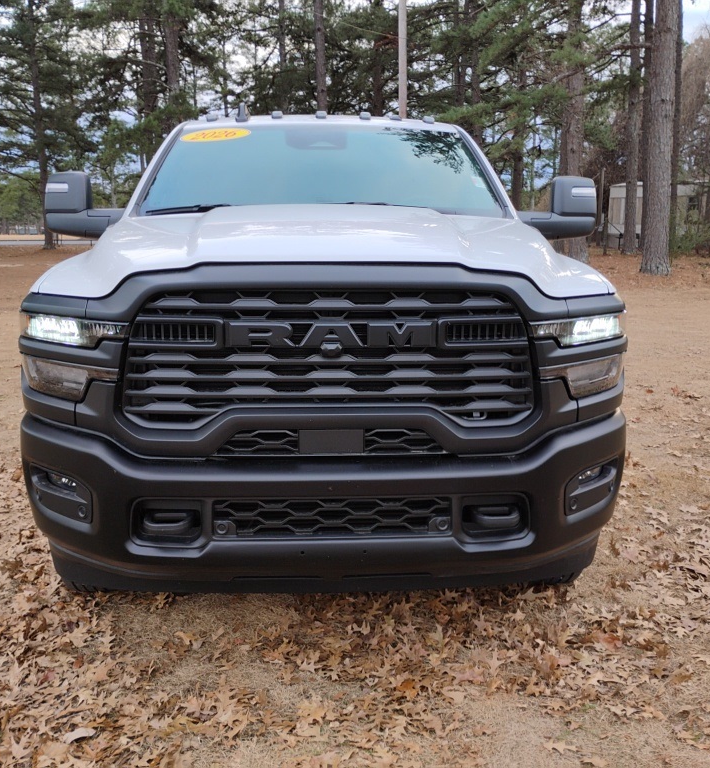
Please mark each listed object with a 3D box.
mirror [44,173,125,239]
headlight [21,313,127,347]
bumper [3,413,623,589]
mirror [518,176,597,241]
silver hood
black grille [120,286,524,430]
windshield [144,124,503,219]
[{"bbox_3d":[-1.282,-0.853,3.932,0.400,0.330,0.220,-1,11,-3],"label":"mirror"},{"bbox_3d":[-0.901,-0.177,2.696,0.390,0.110,0.250,-1,11,-3],"label":"headlight"},{"bbox_3d":[-0.078,0.358,2.771,2.030,0.500,0.500,-1,11,-3],"label":"bumper"},{"bbox_3d":[0.986,-0.857,4.044,0.400,0.330,0.220,-1,11,-3],"label":"mirror"},{"bbox_3d":[-0.100,-0.504,3.049,1.880,0.310,1.200,-1,11,-3],"label":"silver hood"},{"bbox_3d":[-0.074,-0.083,2.603,1.290,0.440,0.160,-1,11,-3],"label":"black grille"},{"bbox_3d":[-0.147,-1.007,3.928,1.650,0.170,0.870,-1,47,-3],"label":"windshield"}]

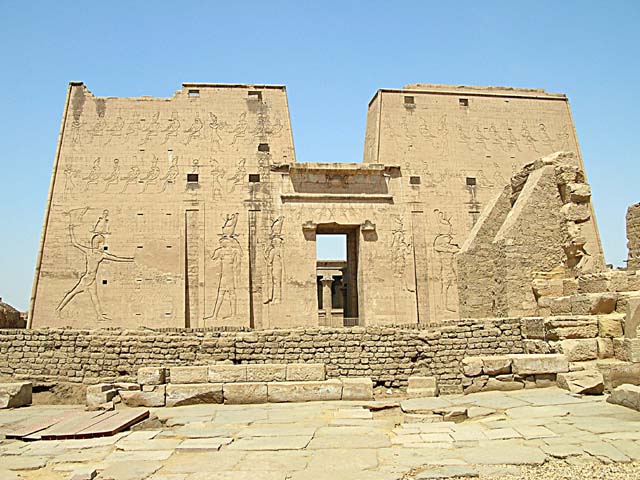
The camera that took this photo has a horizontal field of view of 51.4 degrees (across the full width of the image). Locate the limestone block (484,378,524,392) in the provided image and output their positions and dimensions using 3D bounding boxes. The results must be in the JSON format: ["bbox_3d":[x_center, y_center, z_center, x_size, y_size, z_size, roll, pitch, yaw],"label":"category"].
[{"bbox_3d":[3.862,3.057,14.139,0.720,0.270,0.420,0,-6,-10],"label":"limestone block"}]

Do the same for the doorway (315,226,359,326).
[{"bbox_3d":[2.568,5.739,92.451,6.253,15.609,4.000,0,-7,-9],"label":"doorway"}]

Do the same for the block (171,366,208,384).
[{"bbox_3d":[-2.606,2.710,13.408,0.744,0.316,0.420,0,-7,-5],"label":"block"}]

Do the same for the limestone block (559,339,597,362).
[{"bbox_3d":[5.510,2.394,14.497,0.806,0.463,0.600,-1,-7,-3],"label":"limestone block"}]

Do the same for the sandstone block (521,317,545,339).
[{"bbox_3d":[4.558,1.899,14.422,0.432,0.454,0.450,0,-7,-6],"label":"sandstone block"}]

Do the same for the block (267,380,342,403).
[{"bbox_3d":[-0.320,3.114,13.722,1.504,0.373,0.750,-1,-7,-3],"label":"block"}]

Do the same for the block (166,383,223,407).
[{"bbox_3d":[-2.412,2.958,12.888,1.060,0.410,0.500,0,-6,-7],"label":"block"}]

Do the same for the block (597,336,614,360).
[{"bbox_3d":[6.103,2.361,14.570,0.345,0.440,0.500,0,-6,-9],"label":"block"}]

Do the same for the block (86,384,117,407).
[{"bbox_3d":[-4.310,3.046,13.146,0.383,0.368,0.700,0,-7,-6],"label":"block"}]

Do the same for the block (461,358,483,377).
[{"bbox_3d":[3.064,2.611,13.707,0.423,0.359,0.420,0,-7,-8],"label":"block"}]

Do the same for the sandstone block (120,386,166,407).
[{"bbox_3d":[-3.548,3.156,13.622,0.875,0.400,0.750,-1,-7,-3],"label":"sandstone block"}]

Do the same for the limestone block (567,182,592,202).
[{"bbox_3d":[7.317,-1.312,19.046,0.649,0.545,0.500,0,-7,-8],"label":"limestone block"}]

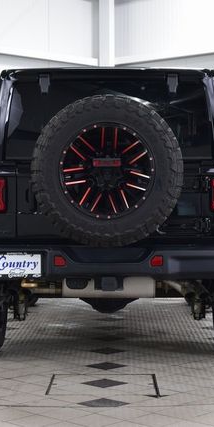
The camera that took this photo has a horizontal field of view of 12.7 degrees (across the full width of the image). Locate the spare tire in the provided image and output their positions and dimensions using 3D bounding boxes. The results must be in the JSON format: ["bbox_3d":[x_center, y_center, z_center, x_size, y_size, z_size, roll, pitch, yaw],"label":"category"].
[{"bbox_3d":[0.004,-0.254,5.720,0.880,0.880,0.310,0,1,1],"label":"spare tire"}]

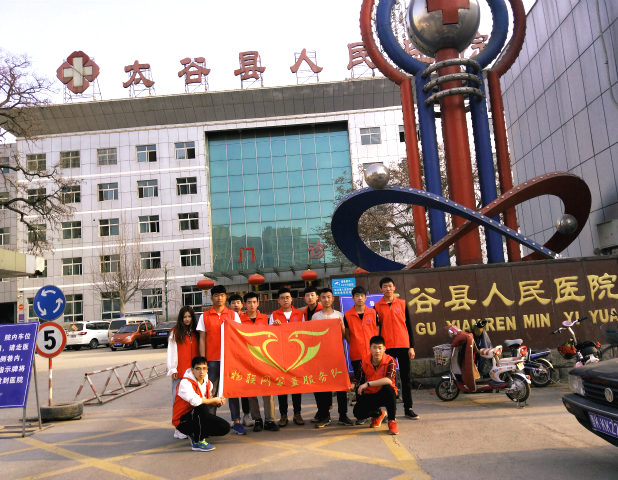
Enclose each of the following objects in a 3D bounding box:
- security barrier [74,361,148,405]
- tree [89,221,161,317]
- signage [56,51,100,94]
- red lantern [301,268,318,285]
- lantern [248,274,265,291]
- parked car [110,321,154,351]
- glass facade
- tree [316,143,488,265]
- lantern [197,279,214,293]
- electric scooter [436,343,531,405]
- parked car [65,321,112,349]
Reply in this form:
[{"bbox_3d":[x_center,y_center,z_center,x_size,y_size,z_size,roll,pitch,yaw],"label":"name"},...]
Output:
[{"bbox_3d":[-3.960,2.850,9.350,0.540,0.530,1.850,-5,-8,6],"label":"security barrier"},{"bbox_3d":[-14.127,3.041,35.582,5.900,9.300,5.600,-5,-8,1],"label":"tree"},{"bbox_3d":[-23.571,-17.113,47.223,4.500,4.500,0.350,-4,-8,1],"label":"signage"},{"bbox_3d":[0.076,3.143,38.942,1.360,1.350,1.360,-5,-8,1],"label":"red lantern"},{"bbox_3d":[-4.372,3.580,38.931,1.380,1.370,1.380,-5,-8,1],"label":"lantern"},{"bbox_3d":[-10.439,5.702,27.721,1.500,1.500,3.520,-6,-8,9],"label":"parked car"},{"bbox_3d":[-2.669,-4.299,46.272,14.051,14.150,0.800,-5,-8,1],"label":"glass facade"},{"bbox_3d":[4.534,-0.072,22.175,8.500,9.000,8.000,-5,-8,1],"label":"tree"},{"bbox_3d":[-8.900,3.949,39.938,1.420,1.150,1.420,-4,-8,1],"label":"lantern"},{"bbox_3d":[2.372,1.720,6.439,1.380,1.040,0.580,-9,-9,35],"label":"electric scooter"},{"bbox_3d":[-13.909,5.995,29.313,1.740,1.700,4.500,-4,-8,-3],"label":"parked car"}]

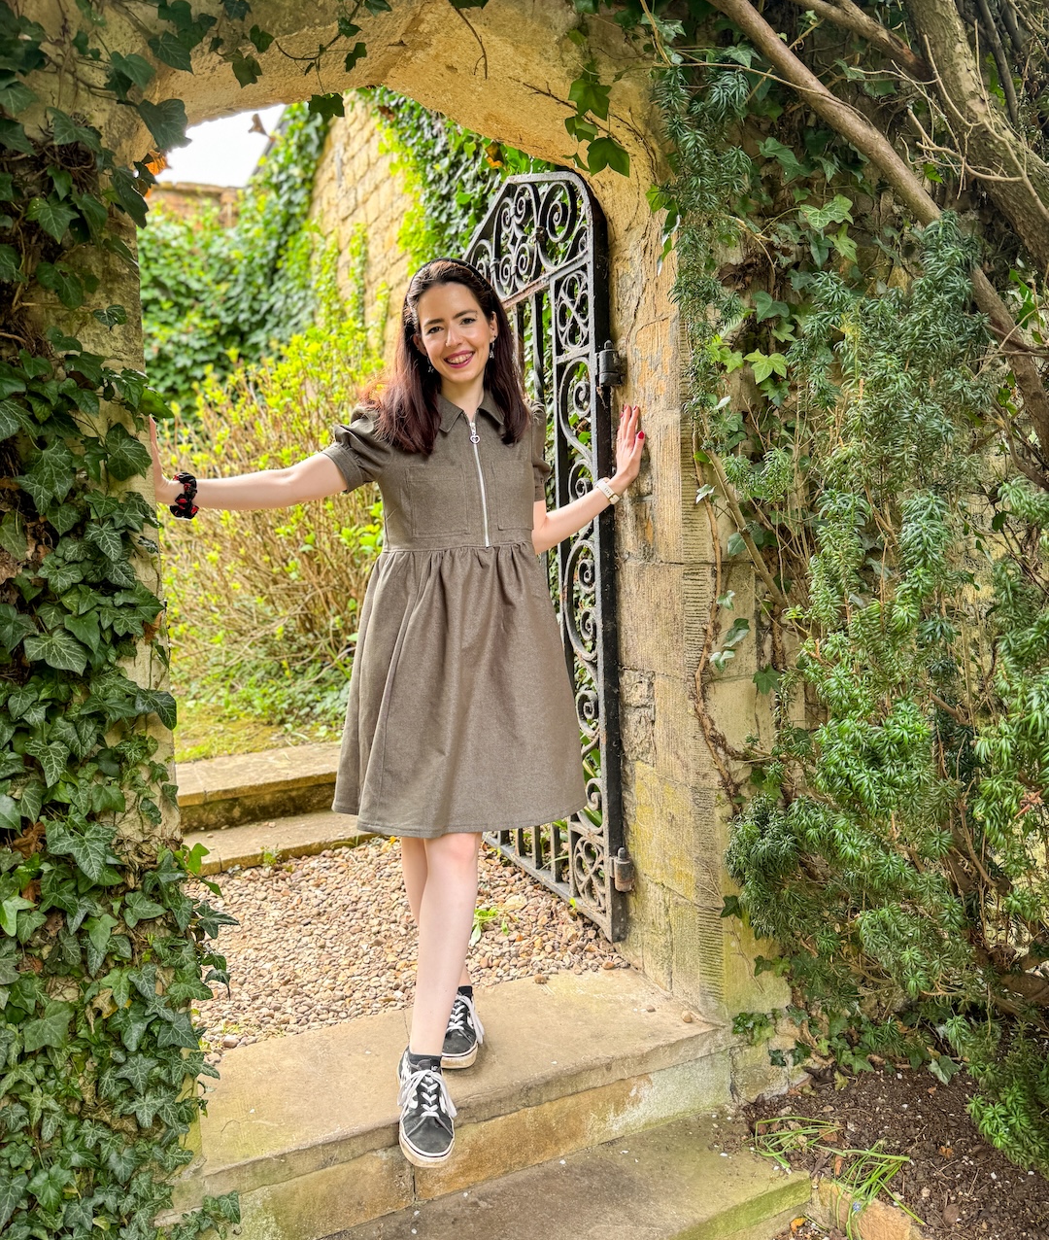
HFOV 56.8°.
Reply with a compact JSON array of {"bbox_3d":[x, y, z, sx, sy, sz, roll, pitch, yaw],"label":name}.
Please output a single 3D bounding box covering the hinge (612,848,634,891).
[{"bbox_3d":[0.248,0.622,2.420,0.055,0.105,0.055,-2,5,0],"label":"hinge"}]

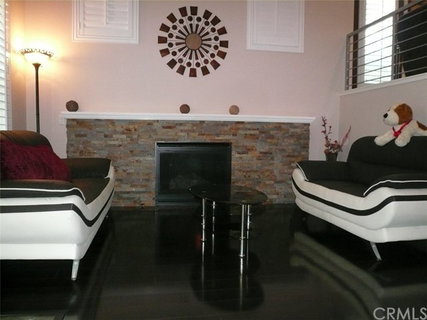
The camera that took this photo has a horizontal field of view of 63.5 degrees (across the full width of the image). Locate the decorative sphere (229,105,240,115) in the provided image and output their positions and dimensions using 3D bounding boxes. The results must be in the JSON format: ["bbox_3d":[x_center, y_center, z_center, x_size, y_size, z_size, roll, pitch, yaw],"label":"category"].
[{"bbox_3d":[0.278,-0.650,4.526,0.138,0.138,0.138,0,3,-8],"label":"decorative sphere"}]

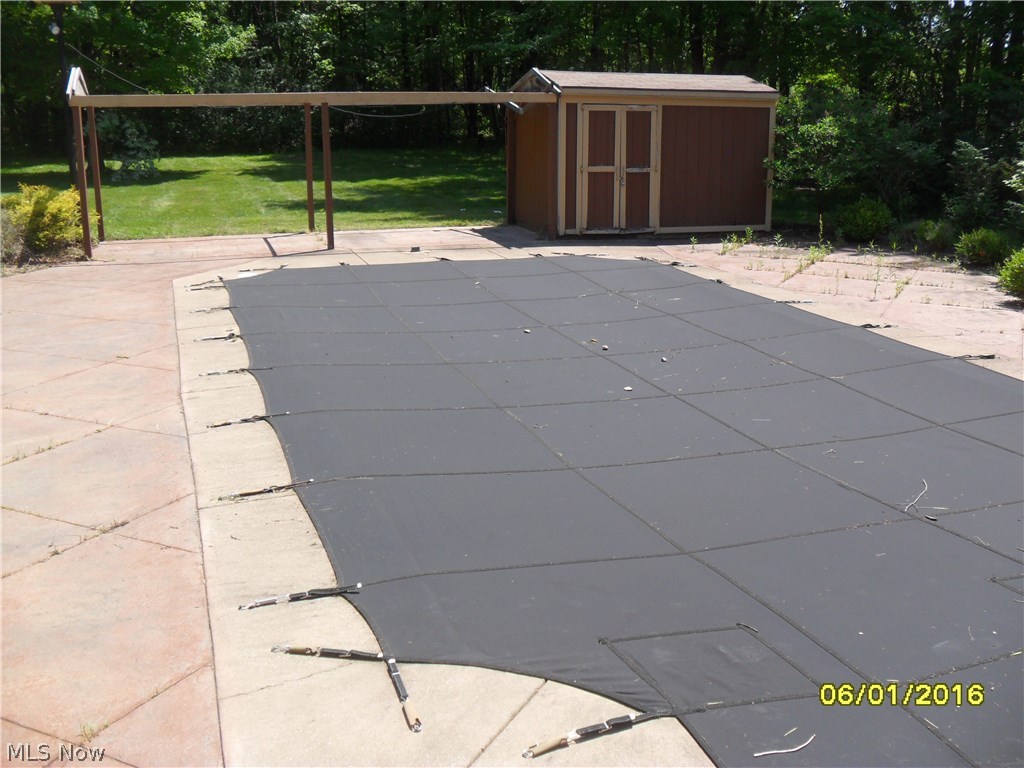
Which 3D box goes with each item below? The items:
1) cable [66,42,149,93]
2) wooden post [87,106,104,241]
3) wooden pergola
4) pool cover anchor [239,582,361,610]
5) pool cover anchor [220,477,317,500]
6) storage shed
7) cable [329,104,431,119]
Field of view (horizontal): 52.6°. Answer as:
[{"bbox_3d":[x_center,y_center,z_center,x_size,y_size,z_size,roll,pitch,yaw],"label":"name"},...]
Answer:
[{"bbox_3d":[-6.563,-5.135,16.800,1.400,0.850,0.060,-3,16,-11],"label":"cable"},{"bbox_3d":[-6.365,-3.240,15.862,0.095,2.050,0.095,-4,16,-16],"label":"wooden post"},{"bbox_3d":[-2.906,-3.510,15.974,6.950,2.560,2.350,-4,16,-16],"label":"wooden pergola"},{"bbox_3d":[-0.918,0.928,4.509,0.517,0.042,0.045,-6,16,-20],"label":"pool cover anchor"},{"bbox_3d":[-1.353,0.588,5.754,0.521,0.042,0.045,-8,17,-28],"label":"pool cover anchor"},{"bbox_3d":[2.146,-3.968,17.586,3.830,2.600,2.520,-4,16,-16],"label":"storage shed"},{"bbox_3d":[-1.977,-4.066,15.450,1.500,0.200,0.050,-4,16,-16],"label":"cable"}]

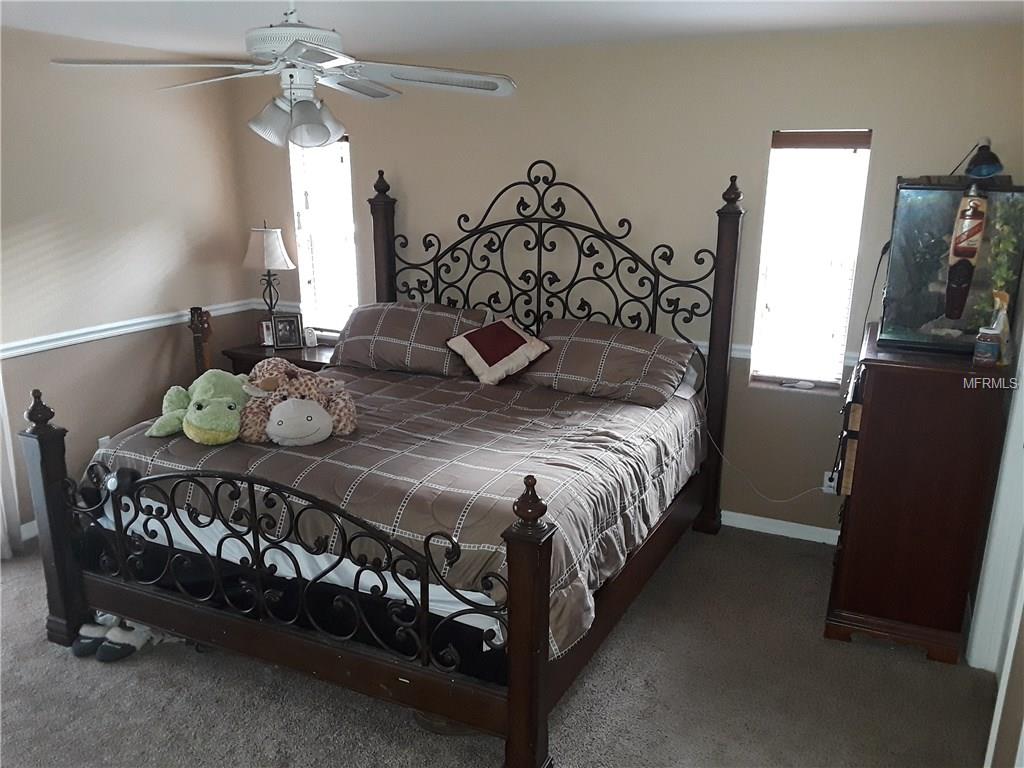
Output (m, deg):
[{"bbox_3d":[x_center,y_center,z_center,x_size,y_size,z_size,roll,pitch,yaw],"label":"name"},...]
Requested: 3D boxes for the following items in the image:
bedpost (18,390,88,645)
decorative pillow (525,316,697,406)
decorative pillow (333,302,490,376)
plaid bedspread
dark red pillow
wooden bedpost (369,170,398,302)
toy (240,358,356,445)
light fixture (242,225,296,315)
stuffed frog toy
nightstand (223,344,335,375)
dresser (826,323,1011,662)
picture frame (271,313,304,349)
[{"bbox_3d":[-1.744,0.508,3.163,0.120,1.010,0.120,7,16,26],"label":"bedpost"},{"bbox_3d":[0.447,-0.101,4.051,0.810,0.160,0.450,7,57,25],"label":"decorative pillow"},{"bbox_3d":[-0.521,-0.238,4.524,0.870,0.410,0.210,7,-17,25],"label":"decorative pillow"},{"bbox_3d":[-0.343,0.317,3.685,1.980,0.420,1.980,7,16,25],"label":"plaid bedspread"},{"bbox_3d":[-0.074,-0.181,4.284,0.390,0.130,0.390,-27,47,-20],"label":"dark red pillow"},{"bbox_3d":[-0.754,-0.347,4.989,0.120,1.797,0.120,7,16,26],"label":"wooden bedpost"},{"bbox_3d":[-0.881,0.071,3.416,0.450,0.280,0.380,-3,15,-12],"label":"toy"},{"bbox_3d":[-1.504,-0.610,5.159,0.335,0.770,0.335,7,16,25],"label":"light fixture"},{"bbox_3d":[-1.210,0.065,3.306,0.440,0.250,0.360,-5,15,-20],"label":"stuffed frog toy"},{"bbox_3d":[-1.296,0.165,5.090,0.710,0.750,0.470,7,16,24],"label":"nightstand"},{"bbox_3d":[1.664,0.399,3.463,0.510,1.140,0.890,7,16,24],"label":"dresser"},{"bbox_3d":[-1.417,-0.328,5.218,0.160,0.205,0.040,-4,3,-18],"label":"picture frame"}]

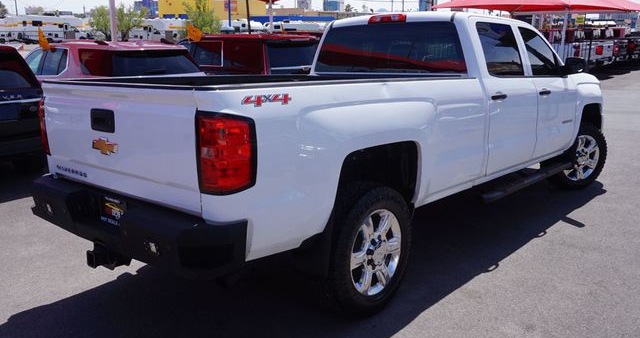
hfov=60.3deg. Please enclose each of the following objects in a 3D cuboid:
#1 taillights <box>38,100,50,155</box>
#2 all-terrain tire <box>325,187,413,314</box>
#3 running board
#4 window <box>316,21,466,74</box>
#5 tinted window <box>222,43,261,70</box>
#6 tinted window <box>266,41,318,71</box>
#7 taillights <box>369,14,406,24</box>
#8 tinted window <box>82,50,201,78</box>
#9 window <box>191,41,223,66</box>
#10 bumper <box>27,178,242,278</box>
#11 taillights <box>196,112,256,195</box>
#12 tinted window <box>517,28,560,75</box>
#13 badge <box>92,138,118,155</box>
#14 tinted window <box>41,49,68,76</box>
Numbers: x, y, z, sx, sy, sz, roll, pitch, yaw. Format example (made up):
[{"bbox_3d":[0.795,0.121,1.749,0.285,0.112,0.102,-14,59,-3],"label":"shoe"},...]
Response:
[{"bbox_3d":[-1.776,-0.285,3.709,0.180,0.400,0.220,9,15,41],"label":"taillights"},{"bbox_3d":[0.263,0.483,3.471,0.280,0.820,0.820,10,15,41],"label":"all-terrain tire"},{"bbox_3d":[1.916,0.085,5.125,0.170,0.090,2.080,10,15,41],"label":"running board"},{"bbox_3d":[0.569,-1.046,4.822,1.600,0.440,0.090,10,6,41],"label":"window"},{"bbox_3d":[-1.391,-2.041,9.950,0.970,0.500,0.080,9,0,39],"label":"tinted window"},{"bbox_3d":[-0.479,-2.041,9.950,0.090,0.500,1.330,-10,2,41],"label":"tinted window"},{"bbox_3d":[0.585,-1.307,4.810,0.386,0.080,0.075,9,15,41],"label":"taillights"},{"bbox_3d":[-2.140,-1.235,6.490,1.380,0.410,0.250,-9,14,-36],"label":"tinted window"},{"bbox_3d":[-2.125,-2.178,10.450,0.870,0.480,0.080,9,0,39],"label":"window"},{"bbox_3d":[-1.167,0.267,3.116,1.970,0.275,0.290,9,15,41],"label":"bumper"},{"bbox_3d":[-0.427,-0.072,2.512,0.180,0.400,0.230,9,15,41],"label":"taillights"},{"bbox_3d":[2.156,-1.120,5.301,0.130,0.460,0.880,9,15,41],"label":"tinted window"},{"bbox_3d":[-1.180,-0.124,3.027,0.285,0.098,0.025,9,15,41],"label":"badge"},{"bbox_3d":[-4.058,-1.639,8.450,0.780,0.450,0.080,9,-2,39],"label":"tinted window"}]

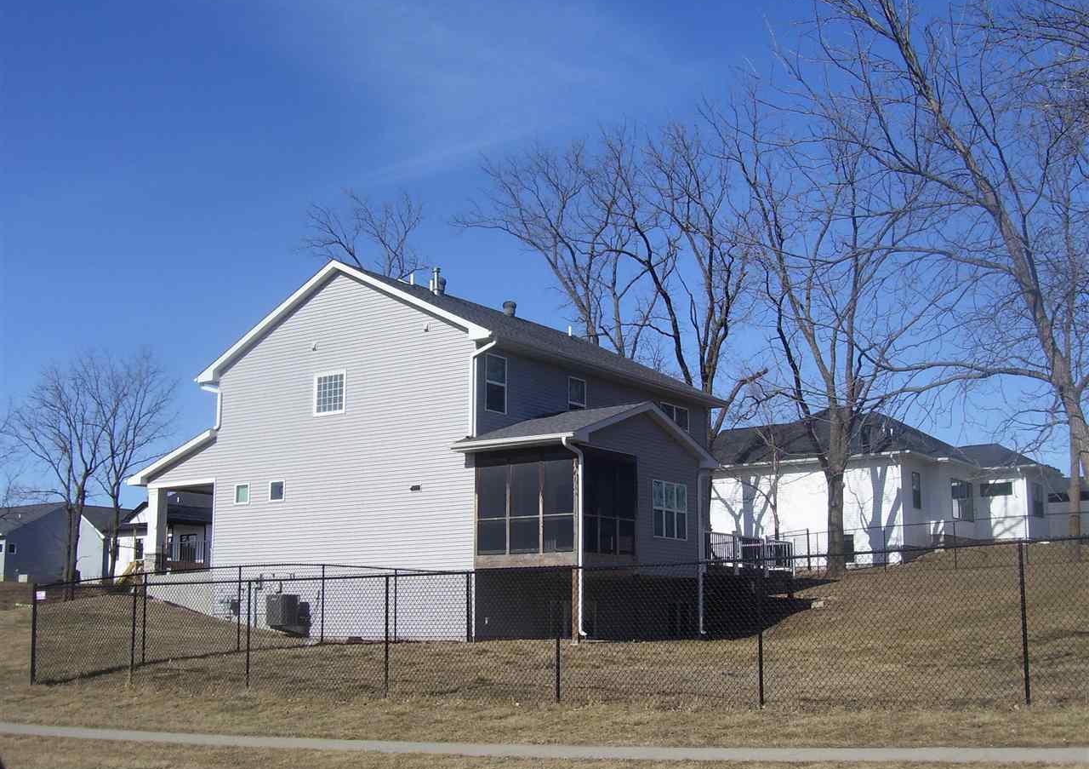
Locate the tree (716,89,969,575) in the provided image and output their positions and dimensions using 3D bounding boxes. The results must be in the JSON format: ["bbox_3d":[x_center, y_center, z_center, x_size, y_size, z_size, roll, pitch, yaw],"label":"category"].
[{"bbox_3d":[11.715,-2.364,52.105,10.000,19.700,9.500,0,-11,0],"label":"tree"}]

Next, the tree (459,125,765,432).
[{"bbox_3d":[2.905,-1.712,56.778,13.090,19.940,11.000,0,-11,0],"label":"tree"}]

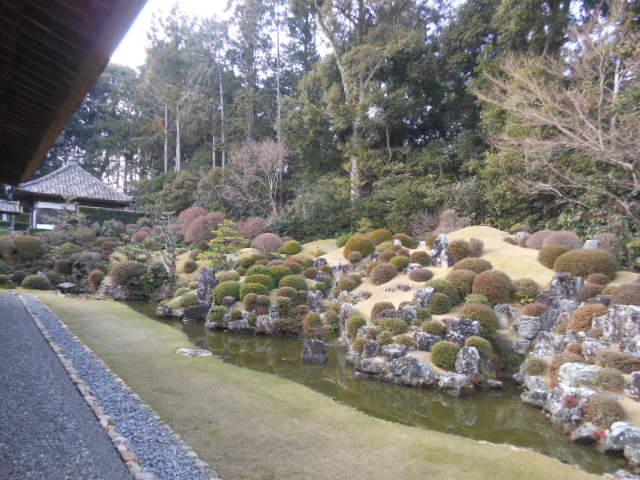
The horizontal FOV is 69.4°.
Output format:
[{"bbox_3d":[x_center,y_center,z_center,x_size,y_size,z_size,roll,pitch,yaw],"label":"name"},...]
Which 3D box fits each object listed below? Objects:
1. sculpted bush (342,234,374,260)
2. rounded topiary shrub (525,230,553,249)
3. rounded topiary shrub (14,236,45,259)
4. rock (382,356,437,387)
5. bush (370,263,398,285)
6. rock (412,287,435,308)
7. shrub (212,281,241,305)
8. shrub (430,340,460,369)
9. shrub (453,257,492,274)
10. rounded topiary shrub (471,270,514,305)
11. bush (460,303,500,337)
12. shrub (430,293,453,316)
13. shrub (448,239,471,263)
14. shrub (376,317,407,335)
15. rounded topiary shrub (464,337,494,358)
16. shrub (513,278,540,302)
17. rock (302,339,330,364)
[{"bbox_3d":[1.299,0.263,15.200,1.049,0.822,1.049,0,0,5],"label":"sculpted bush"},{"bbox_3d":[7.598,0.000,16.000,1.050,0.680,1.000,0,-2,25],"label":"rounded topiary shrub"},{"bbox_3d":[-16.285,0.422,26.000,1.526,1.463,1.526,0,0,-32],"label":"rounded topiary shrub"},{"bbox_3d":[1.752,2.551,9.000,1.000,0.600,0.620,1,-2,12],"label":"rock"},{"bbox_3d":[1.870,0.986,13.400,0.800,0.640,0.740,1,-2,8],"label":"bush"},{"bbox_3d":[2.195,1.230,9.800,0.455,0.445,0.341,0,0,13],"label":"rock"},{"bbox_3d":[-3.196,1.795,15.800,0.940,0.820,0.900,1,-2,-11],"label":"shrub"},{"bbox_3d":[2.481,2.265,9.065,0.588,0.571,0.588,0,0,15],"label":"shrub"},{"bbox_3d":[4.124,0.744,12.500,1.027,0.541,0.976,0,0,18],"label":"shrub"},{"bbox_3d":[4.492,1.246,12.000,1.080,0.880,1.040,0,-2,21],"label":"rounded topiary shrub"},{"bbox_3d":[3.607,1.787,10.388,0.899,0.741,0.899,0,0,19],"label":"bush"},{"bbox_3d":[2.508,1.321,9.500,0.417,0.442,0.417,0,0,15],"label":"shrub"},{"bbox_3d":[4.195,0.323,13.900,0.648,0.707,0.648,0,-1,17],"label":"shrub"},{"bbox_3d":[1.647,1.954,10.500,0.720,0.440,0.620,1,-2,9],"label":"shrub"},{"bbox_3d":[2.983,2.052,8.700,0.517,0.471,0.517,0,-1,19],"label":"rounded topiary shrub"},{"bbox_3d":[5.460,1.352,12.250,0.769,0.643,0.769,0,0,24],"label":"shrub"},{"bbox_3d":[-0.091,2.388,9.900,0.546,0.557,0.460,0,-1,-1],"label":"rock"}]

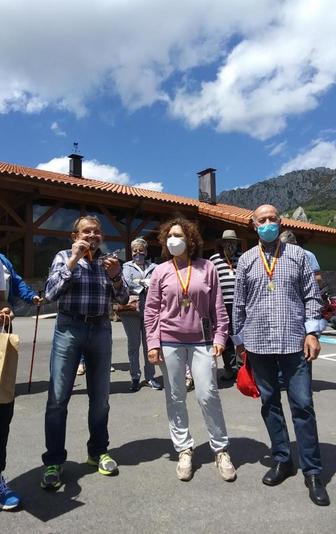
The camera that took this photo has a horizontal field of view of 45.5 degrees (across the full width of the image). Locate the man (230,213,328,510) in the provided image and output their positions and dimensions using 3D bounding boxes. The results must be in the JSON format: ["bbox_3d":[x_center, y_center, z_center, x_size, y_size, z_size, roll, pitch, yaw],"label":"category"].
[{"bbox_3d":[0.690,0.485,2.450,0.590,1.715,0.440,0,0,12],"label":"man"}]

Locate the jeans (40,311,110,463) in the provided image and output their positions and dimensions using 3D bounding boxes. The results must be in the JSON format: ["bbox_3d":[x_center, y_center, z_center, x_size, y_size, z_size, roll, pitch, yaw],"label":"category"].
[{"bbox_3d":[-0.600,0.810,2.660,0.460,0.980,0.310,0,0,-7],"label":"jeans"}]

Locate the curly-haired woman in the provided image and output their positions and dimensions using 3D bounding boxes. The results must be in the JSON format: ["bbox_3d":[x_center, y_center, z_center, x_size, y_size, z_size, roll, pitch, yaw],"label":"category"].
[{"bbox_3d":[0.145,0.515,2.590,0.590,1.650,0.380,0,0,7],"label":"curly-haired woman"}]

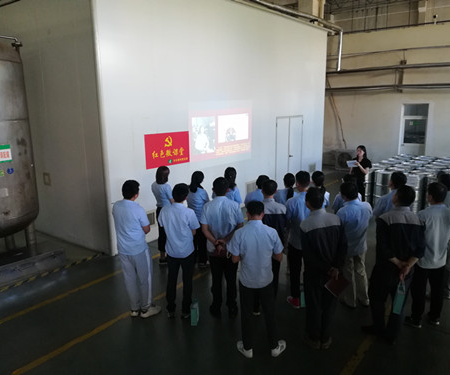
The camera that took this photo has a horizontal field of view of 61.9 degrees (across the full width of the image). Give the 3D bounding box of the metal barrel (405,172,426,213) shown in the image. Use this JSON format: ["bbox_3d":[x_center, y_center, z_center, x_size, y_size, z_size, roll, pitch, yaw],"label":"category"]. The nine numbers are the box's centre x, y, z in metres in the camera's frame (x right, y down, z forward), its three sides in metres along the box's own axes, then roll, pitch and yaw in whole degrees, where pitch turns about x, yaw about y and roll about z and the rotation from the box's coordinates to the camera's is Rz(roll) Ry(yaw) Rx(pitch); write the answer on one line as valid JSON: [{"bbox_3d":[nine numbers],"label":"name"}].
[{"bbox_3d":[4.554,0.102,9.243,0.590,0.910,0.590,8,15,36],"label":"metal barrel"}]

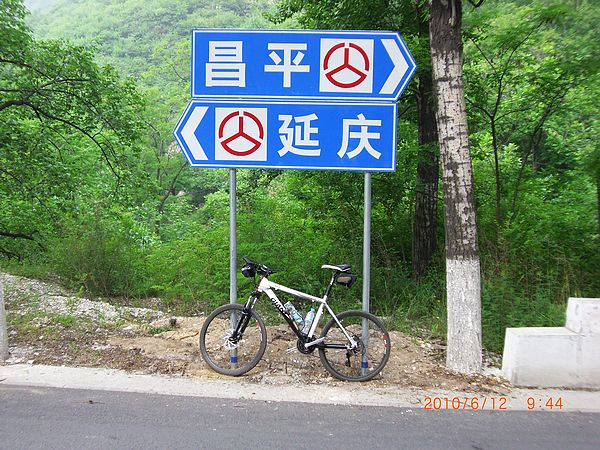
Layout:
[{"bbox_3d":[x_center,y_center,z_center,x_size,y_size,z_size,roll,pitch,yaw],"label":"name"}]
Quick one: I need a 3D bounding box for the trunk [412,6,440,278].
[{"bbox_3d":[1.752,-1.101,13.200,0.350,3.900,0.350,1,2,0],"label":"trunk"}]

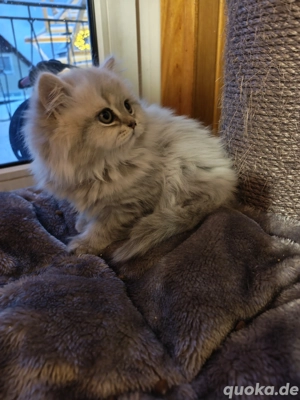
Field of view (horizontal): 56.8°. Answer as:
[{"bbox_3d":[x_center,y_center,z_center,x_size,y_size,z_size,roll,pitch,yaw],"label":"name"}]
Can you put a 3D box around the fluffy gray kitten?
[{"bbox_3d":[-0.005,-0.057,0.352,0.240,0.200,0.140,-14,26,-28],"label":"fluffy gray kitten"}]

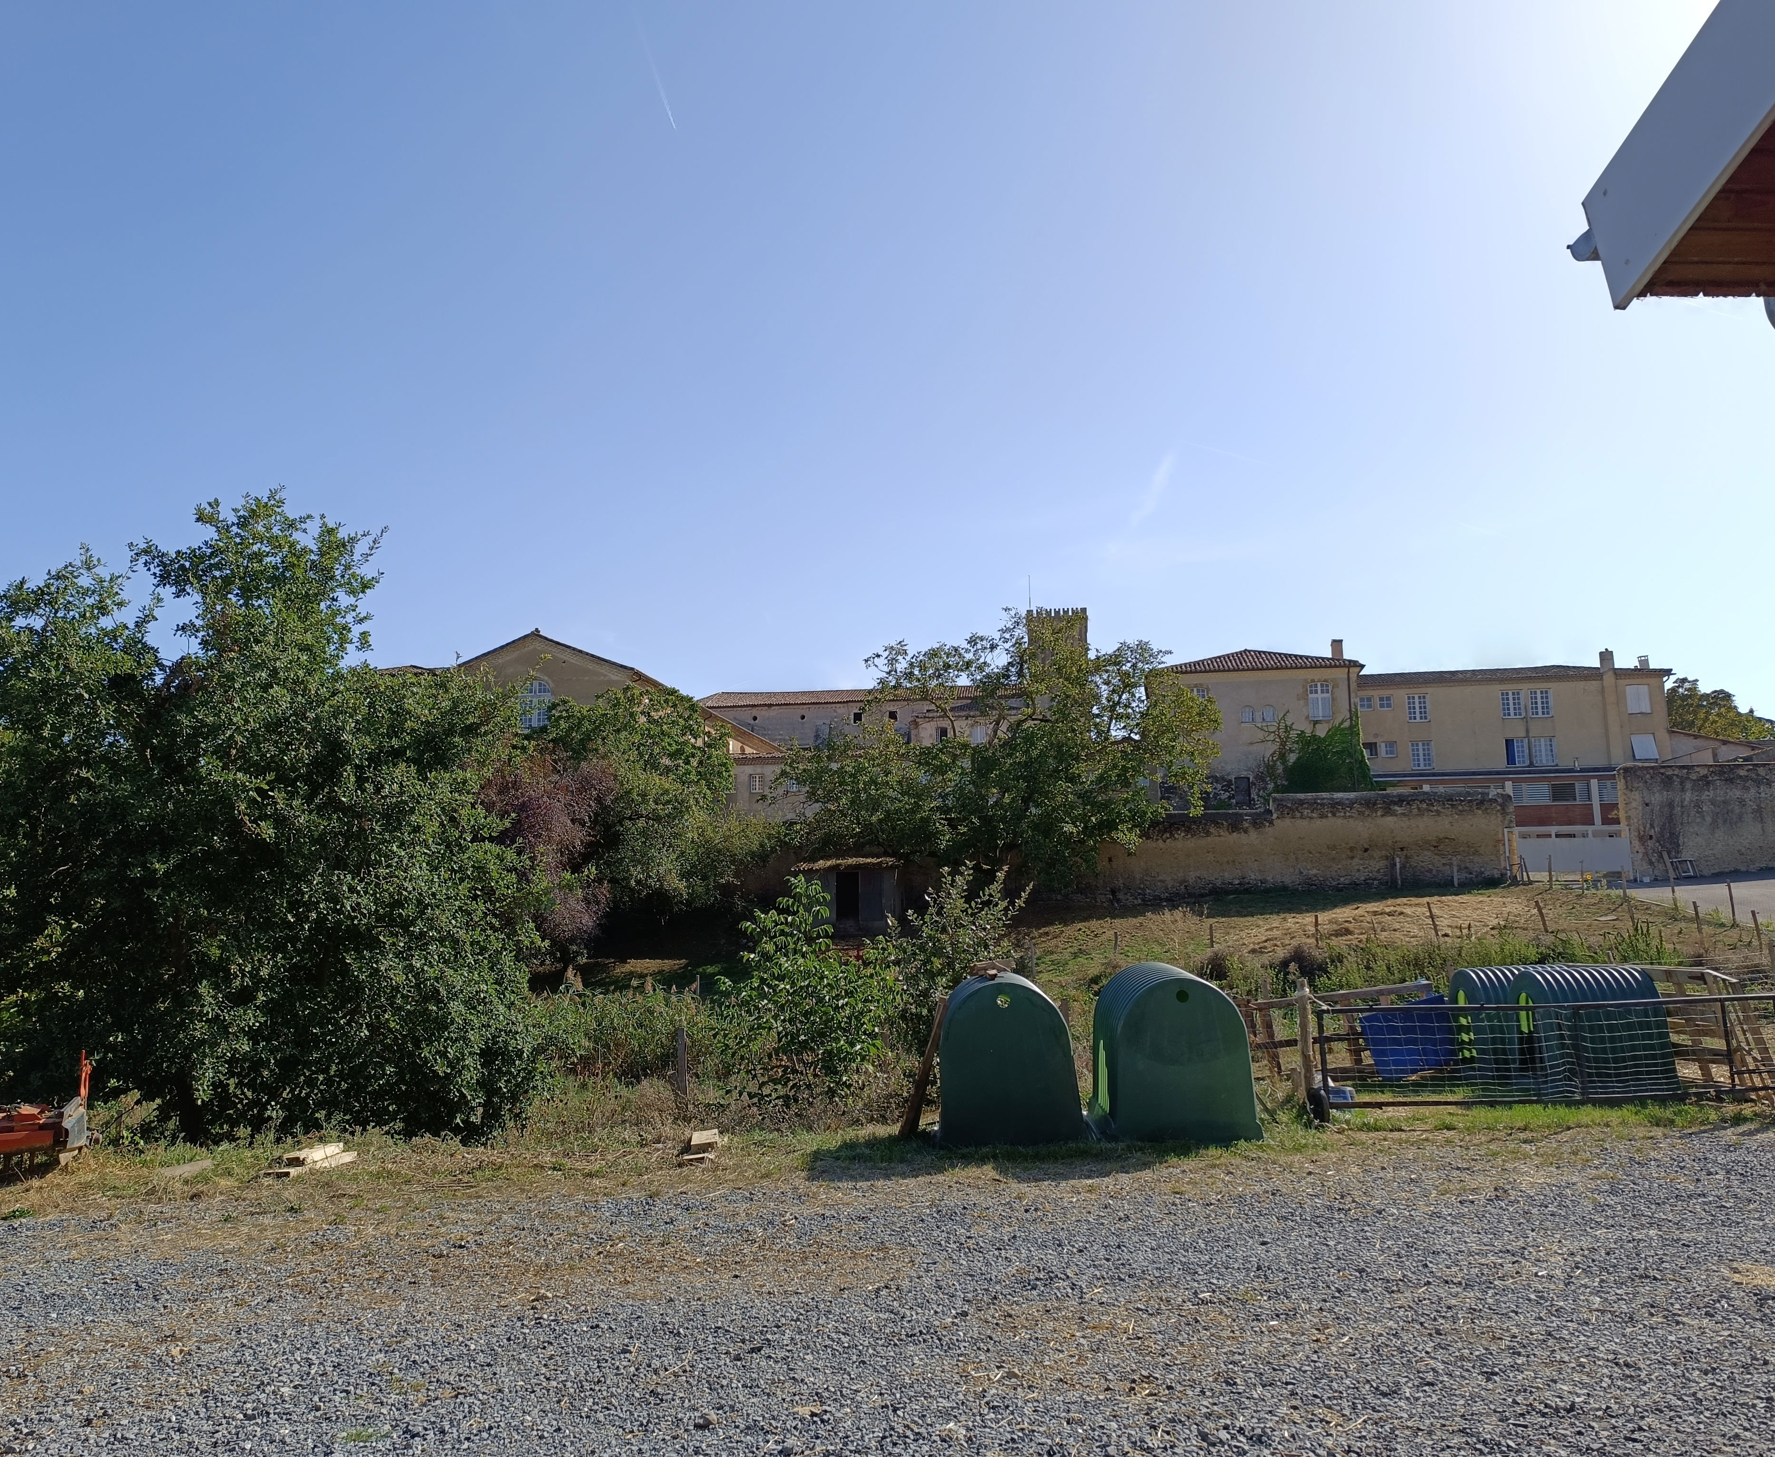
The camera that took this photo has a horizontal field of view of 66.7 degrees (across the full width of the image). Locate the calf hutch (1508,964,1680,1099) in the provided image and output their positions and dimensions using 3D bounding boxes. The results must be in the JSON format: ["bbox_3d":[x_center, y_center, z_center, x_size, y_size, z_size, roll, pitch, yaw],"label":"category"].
[{"bbox_3d":[7.774,3.316,14.940,1.400,1.370,1.220,-1,-10,3],"label":"calf hutch"}]

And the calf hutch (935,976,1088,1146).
[{"bbox_3d":[1.055,2.911,12.101,1.220,1.370,1.400,-1,-10,2],"label":"calf hutch"}]

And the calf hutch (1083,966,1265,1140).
[{"bbox_3d":[2.507,2.850,12.079,1.220,1.370,1.400,0,-9,0],"label":"calf hutch"}]

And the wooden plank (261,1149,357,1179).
[{"bbox_3d":[-4.141,3.160,9.749,0.180,0.055,0.826,-2,-10,10],"label":"wooden plank"}]

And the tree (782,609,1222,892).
[{"bbox_3d":[4.040,1.108,48.923,15.507,11.189,13.500,-1,-10,5],"label":"tree"}]

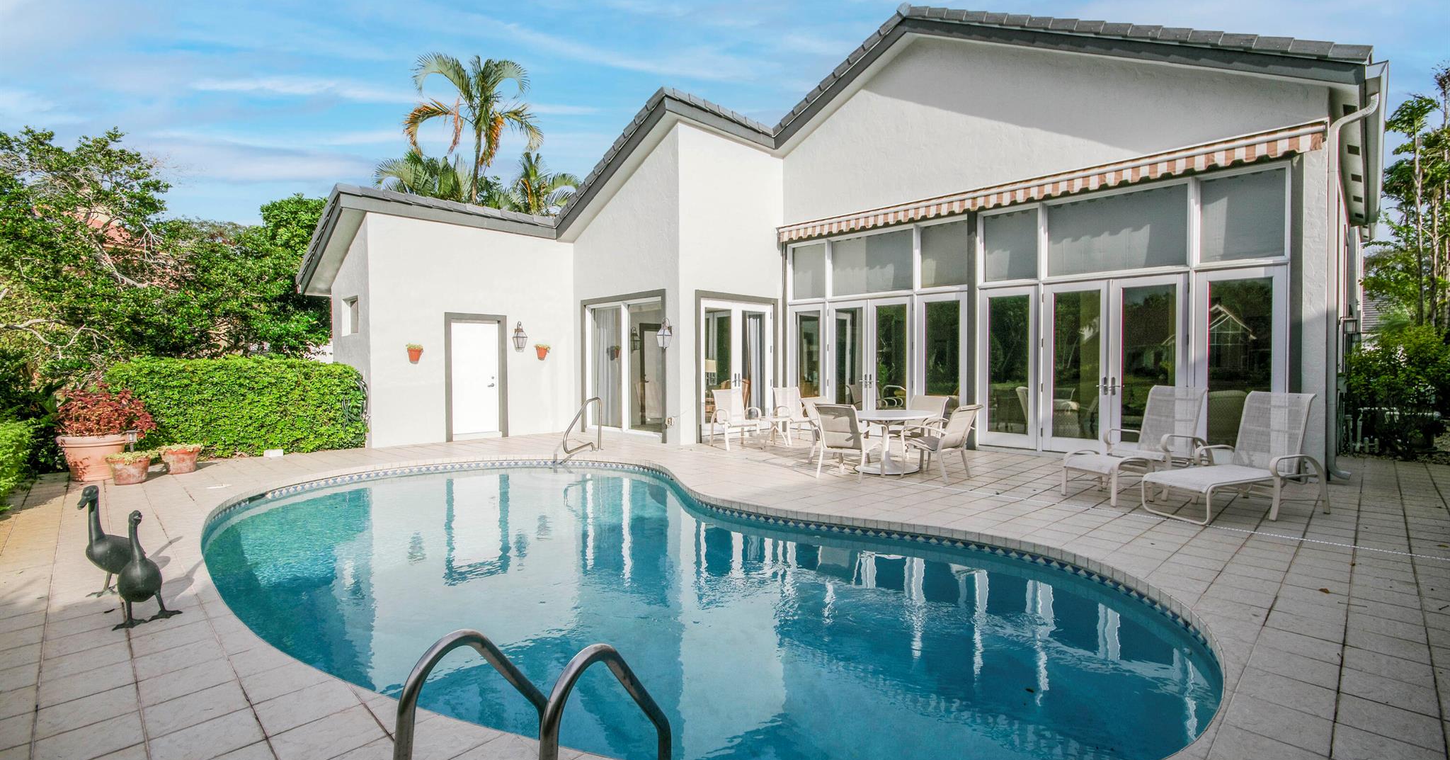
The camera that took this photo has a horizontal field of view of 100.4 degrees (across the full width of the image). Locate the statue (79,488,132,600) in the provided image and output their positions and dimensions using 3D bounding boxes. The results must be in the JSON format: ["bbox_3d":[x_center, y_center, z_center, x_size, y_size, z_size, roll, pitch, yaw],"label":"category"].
[{"bbox_3d":[-3.852,0.965,3.789,0.250,0.660,0.430,-1,2,-20],"label":"statue"}]

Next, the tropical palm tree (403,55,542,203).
[{"bbox_3d":[-6.524,-3.728,15.650,3.400,9.300,3.400,-1,2,-22],"label":"tropical palm tree"}]

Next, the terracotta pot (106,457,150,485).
[{"bbox_3d":[-6.941,1.064,7.038,0.350,0.280,0.350,-2,3,-45],"label":"terracotta pot"}]

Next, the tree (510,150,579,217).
[{"bbox_3d":[-4.889,-2.486,15.690,2.200,6.800,2.200,-1,2,-17],"label":"tree"}]

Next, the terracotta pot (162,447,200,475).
[{"bbox_3d":[-6.976,1.042,7.737,0.350,0.280,0.350,-2,2,-42],"label":"terracotta pot"}]

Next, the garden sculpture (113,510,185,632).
[{"bbox_3d":[-3.211,1.007,3.340,0.420,0.600,0.270,2,3,44],"label":"garden sculpture"}]

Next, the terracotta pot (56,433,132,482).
[{"bbox_3d":[-7.656,0.939,7.300,0.600,0.520,0.600,2,3,43],"label":"terracotta pot"}]

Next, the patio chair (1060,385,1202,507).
[{"bbox_3d":[4.209,0.642,6.187,1.420,1.080,0.660,-1,2,-22],"label":"patio chair"}]

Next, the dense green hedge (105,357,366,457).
[{"bbox_3d":[-7.416,0.397,9.335,1.000,1.470,3.150,2,3,44],"label":"dense green hedge"}]

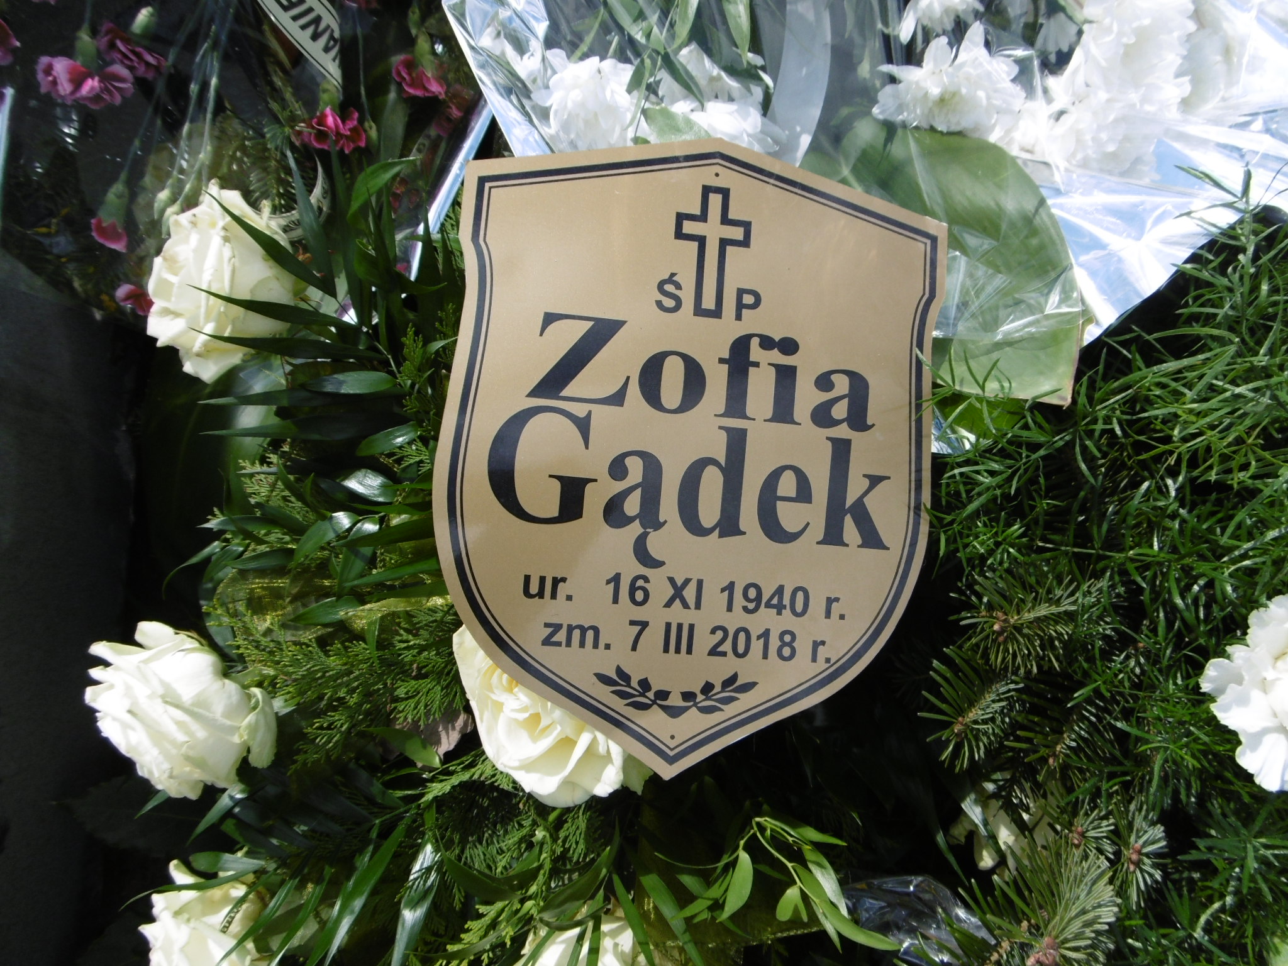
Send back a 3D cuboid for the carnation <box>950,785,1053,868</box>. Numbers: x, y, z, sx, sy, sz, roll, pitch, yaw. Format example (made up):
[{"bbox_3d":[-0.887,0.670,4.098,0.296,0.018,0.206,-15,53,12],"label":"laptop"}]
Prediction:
[{"bbox_3d":[0.185,0.173,0.455,0.058,0.045,0.058,-3,60,5],"label":"carnation"}]

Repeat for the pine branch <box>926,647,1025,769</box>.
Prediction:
[{"bbox_3d":[0.152,0.103,0.410,0.050,0.045,0.060,27,36,19],"label":"pine branch"}]

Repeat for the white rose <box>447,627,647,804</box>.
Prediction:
[{"bbox_3d":[-0.041,0.103,0.403,0.088,0.066,0.088,-5,74,17],"label":"white rose"}]

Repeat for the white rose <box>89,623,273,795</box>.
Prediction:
[{"bbox_3d":[-0.211,0.102,0.405,0.064,0.080,0.080,-34,91,-26],"label":"white rose"}]

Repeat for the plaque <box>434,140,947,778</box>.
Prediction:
[{"bbox_3d":[0.021,-0.012,0.371,0.208,0.004,0.268,5,87,-7],"label":"plaque"}]

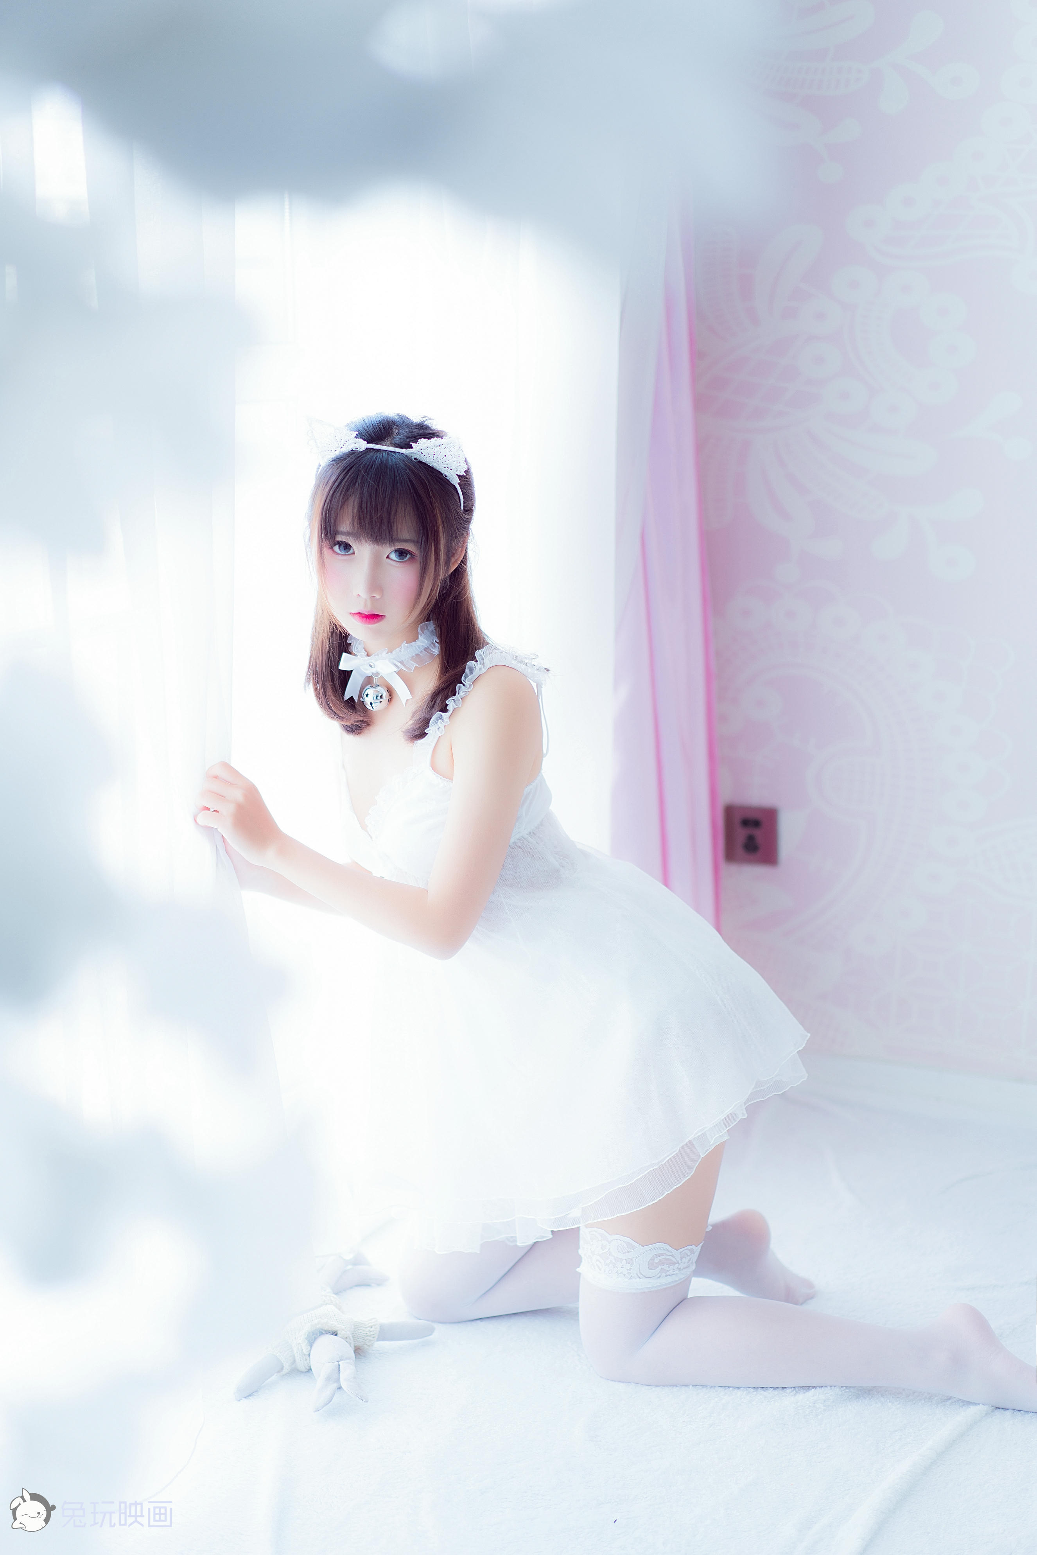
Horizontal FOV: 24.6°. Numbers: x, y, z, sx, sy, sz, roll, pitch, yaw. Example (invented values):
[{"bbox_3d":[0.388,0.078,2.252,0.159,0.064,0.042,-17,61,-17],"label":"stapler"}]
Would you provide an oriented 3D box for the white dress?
[{"bbox_3d":[0.047,0.177,2.500,0.460,0.590,0.400,-16,16,-25],"label":"white dress"}]

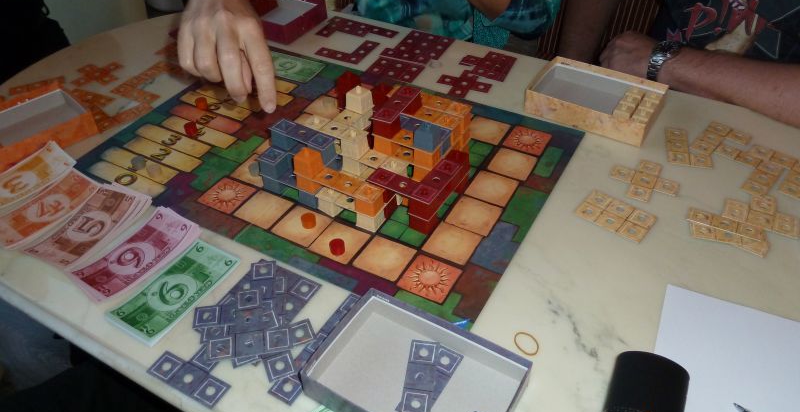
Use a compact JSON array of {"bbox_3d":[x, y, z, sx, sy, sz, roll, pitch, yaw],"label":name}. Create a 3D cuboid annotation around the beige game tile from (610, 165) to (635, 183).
[{"bbox_3d":[0.252,-0.036,0.707,0.024,0.003,0.024,18,45,20],"label":"beige game tile"}]

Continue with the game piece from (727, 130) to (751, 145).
[{"bbox_3d":[0.410,-0.083,0.756,0.024,0.003,0.024,30,50,31],"label":"game piece"}]

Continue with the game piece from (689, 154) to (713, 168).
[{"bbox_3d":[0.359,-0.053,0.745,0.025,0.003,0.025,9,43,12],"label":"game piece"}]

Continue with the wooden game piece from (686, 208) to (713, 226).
[{"bbox_3d":[0.311,0.012,0.648,0.024,0.003,0.024,17,35,19],"label":"wooden game piece"}]

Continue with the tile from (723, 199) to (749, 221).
[{"bbox_3d":[0.353,0.006,0.655,0.024,0.002,0.024,17,45,20],"label":"tile"}]

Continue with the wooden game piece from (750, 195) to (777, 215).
[{"bbox_3d":[0.386,0.000,0.663,0.024,0.002,0.024,15,44,18],"label":"wooden game piece"}]

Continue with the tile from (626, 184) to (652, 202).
[{"bbox_3d":[0.264,-0.013,0.686,0.024,0.002,0.024,18,45,21],"label":"tile"}]

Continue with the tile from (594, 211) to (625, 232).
[{"bbox_3d":[0.221,0.017,0.654,0.024,0.002,0.024,28,49,29],"label":"tile"}]

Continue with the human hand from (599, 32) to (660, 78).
[{"bbox_3d":[0.309,-0.202,0.844,0.090,0.070,0.075,30,50,30],"label":"human hand"}]

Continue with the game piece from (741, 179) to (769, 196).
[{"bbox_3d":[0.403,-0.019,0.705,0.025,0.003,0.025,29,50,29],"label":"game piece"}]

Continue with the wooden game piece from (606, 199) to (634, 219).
[{"bbox_3d":[0.235,0.005,0.667,0.024,0.002,0.024,28,49,29],"label":"wooden game piece"}]

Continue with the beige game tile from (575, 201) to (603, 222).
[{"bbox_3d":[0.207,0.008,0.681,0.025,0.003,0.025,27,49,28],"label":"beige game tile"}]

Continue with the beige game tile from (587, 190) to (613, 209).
[{"bbox_3d":[0.215,-0.006,0.674,0.024,0.003,0.024,26,49,28],"label":"beige game tile"}]

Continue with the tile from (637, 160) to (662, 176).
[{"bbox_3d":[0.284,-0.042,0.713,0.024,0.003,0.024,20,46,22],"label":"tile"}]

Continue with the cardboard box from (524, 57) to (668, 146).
[{"bbox_3d":[0.251,-0.136,0.798,0.150,0.031,0.100,22,47,24],"label":"cardboard box"}]

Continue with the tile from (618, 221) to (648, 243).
[{"bbox_3d":[0.240,0.026,0.642,0.024,0.002,0.024,27,49,29],"label":"tile"}]

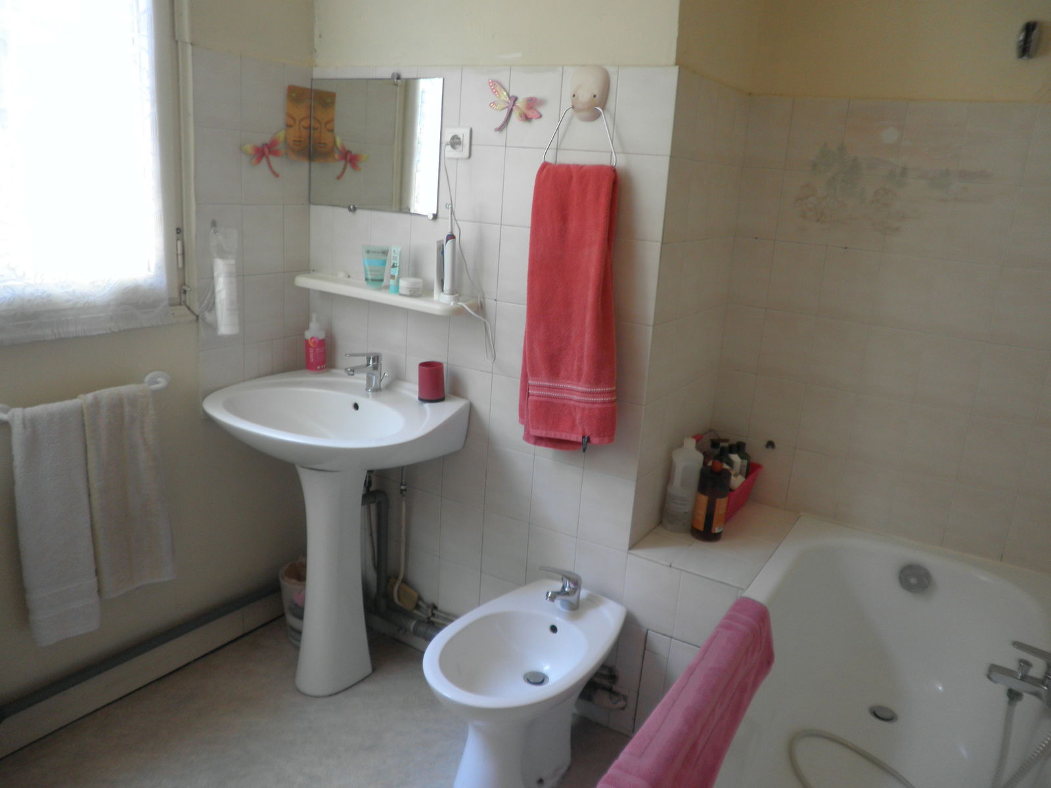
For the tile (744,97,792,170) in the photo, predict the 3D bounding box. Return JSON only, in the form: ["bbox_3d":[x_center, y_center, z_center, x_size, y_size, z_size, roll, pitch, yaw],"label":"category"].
[{"bbox_3d":[0.687,-0.737,2.224,0.122,0.200,0.010,13,18,31],"label":"tile"}]

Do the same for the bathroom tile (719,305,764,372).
[{"bbox_3d":[0.652,-0.168,2.377,0.122,0.200,0.010,13,18,31],"label":"bathroom tile"}]

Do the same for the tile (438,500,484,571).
[{"bbox_3d":[-0.187,0.414,2.342,0.149,0.200,0.010,12,17,29],"label":"tile"}]

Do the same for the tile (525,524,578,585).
[{"bbox_3d":[0.071,0.470,2.198,0.149,0.200,0.010,12,17,29],"label":"tile"}]

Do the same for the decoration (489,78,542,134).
[{"bbox_3d":[-0.029,-0.729,1.997,0.153,0.130,0.025,12,17,28],"label":"decoration"}]

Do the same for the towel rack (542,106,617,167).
[{"bbox_3d":[0.130,-0.604,1.858,0.201,0.140,0.025,12,17,28],"label":"towel rack"}]

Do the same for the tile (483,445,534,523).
[{"bbox_3d":[-0.043,0.247,2.215,0.150,0.200,0.010,12,17,28],"label":"tile"}]

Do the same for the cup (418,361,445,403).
[{"bbox_3d":[-0.260,-0.033,2.209,0.074,0.101,0.074,1,15,-10],"label":"cup"}]

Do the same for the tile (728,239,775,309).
[{"bbox_3d":[0.686,-0.366,2.399,0.116,0.201,0.010,12,17,28],"label":"tile"}]

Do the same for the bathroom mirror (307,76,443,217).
[{"bbox_3d":[-0.437,-0.704,2.227,0.490,0.365,0.010,12,17,29],"label":"bathroom mirror"}]

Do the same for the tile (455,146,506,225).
[{"bbox_3d":[-0.118,-0.559,2.112,0.148,0.201,0.010,12,17,28],"label":"tile"}]

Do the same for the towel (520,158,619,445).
[{"bbox_3d":[0.115,-0.210,1.954,0.262,0.692,0.075,12,17,28],"label":"towel"}]

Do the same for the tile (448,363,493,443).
[{"bbox_3d":[-0.158,0.026,2.232,0.149,0.201,0.010,13,18,28],"label":"tile"}]

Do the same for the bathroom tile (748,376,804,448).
[{"bbox_3d":[0.753,0.052,2.372,0.149,0.201,0.010,13,18,29],"label":"bathroom tile"}]

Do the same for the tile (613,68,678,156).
[{"bbox_3d":[0.276,-0.651,1.811,0.149,0.194,0.010,12,17,29],"label":"tile"}]

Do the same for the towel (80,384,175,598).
[{"bbox_3d":[-1.016,0.248,2.007,0.065,0.546,0.216,13,18,31],"label":"towel"}]

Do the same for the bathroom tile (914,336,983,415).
[{"bbox_3d":[1.137,-0.054,2.113,0.149,0.201,0.010,13,18,29],"label":"bathroom tile"}]

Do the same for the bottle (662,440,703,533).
[{"bbox_3d":[0.450,0.254,2.246,0.095,0.260,0.081,7,15,12],"label":"bottle"}]

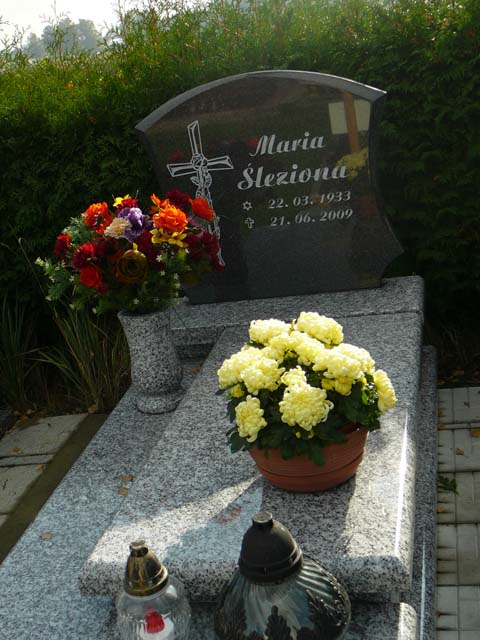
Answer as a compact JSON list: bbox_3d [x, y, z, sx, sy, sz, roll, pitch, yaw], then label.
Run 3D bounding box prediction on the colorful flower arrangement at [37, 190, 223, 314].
[{"bbox_3d":[-0.328,-0.200,2.690,0.535,0.345,0.410,-5,19,14],"label":"colorful flower arrangement"}]

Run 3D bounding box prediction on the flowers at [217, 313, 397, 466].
[{"bbox_3d":[0.138,0.137,1.897,0.370,0.285,0.360,-5,19,14],"label":"flowers"}]

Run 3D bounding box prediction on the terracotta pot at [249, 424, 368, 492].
[{"bbox_3d":[0.148,0.269,1.944,0.272,0.118,0.272,-5,19,14],"label":"terracotta pot"}]

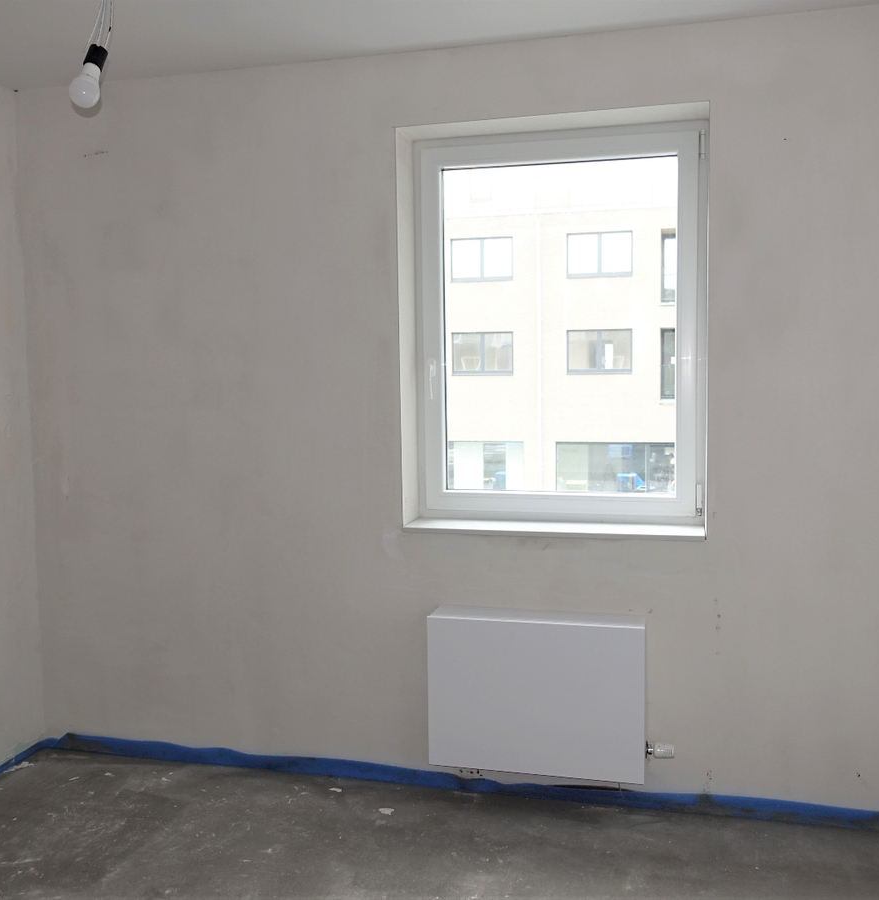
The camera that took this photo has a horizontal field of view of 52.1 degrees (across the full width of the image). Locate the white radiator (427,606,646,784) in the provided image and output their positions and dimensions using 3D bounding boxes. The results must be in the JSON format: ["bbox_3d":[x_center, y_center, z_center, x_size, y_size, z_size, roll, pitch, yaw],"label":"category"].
[{"bbox_3d":[0.319,0.793,2.953,0.697,0.502,0.140,0,5,14],"label":"white radiator"}]

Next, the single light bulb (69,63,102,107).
[{"bbox_3d":[-0.737,-0.765,1.882,0.060,0.096,0.060,11,-5,13],"label":"single light bulb"}]

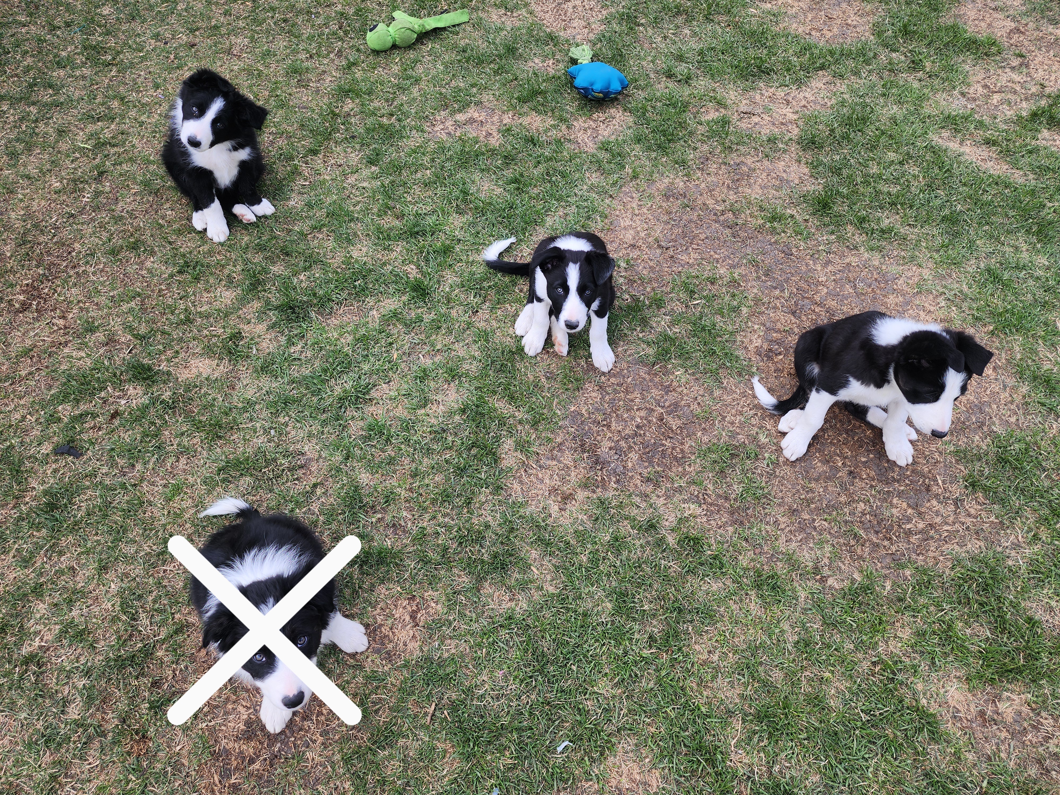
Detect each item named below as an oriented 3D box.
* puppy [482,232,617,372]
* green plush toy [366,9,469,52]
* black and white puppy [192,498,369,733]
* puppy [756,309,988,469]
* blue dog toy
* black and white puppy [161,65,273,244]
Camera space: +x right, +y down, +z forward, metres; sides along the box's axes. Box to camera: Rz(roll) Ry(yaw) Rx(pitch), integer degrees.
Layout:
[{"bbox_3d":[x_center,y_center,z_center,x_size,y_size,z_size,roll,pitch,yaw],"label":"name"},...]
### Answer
[{"bbox_3d":[0.020,-0.229,1.265,0.264,0.255,0.260,5,53,3],"label":"puppy"},{"bbox_3d":[-0.329,-1.088,2.024,0.337,0.076,0.153,-27,58,-19],"label":"green plush toy"},{"bbox_3d":[-0.355,0.270,0.968,0.210,0.270,0.330,-15,52,-12],"label":"black and white puppy"},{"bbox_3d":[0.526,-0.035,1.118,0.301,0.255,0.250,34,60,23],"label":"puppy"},{"bbox_3d":[0.185,-0.888,1.874,0.163,0.076,0.194,5,53,3],"label":"blue dog toy"},{"bbox_3d":[-0.669,-0.534,1.457,0.204,0.316,0.265,-32,59,-22],"label":"black and white puppy"}]

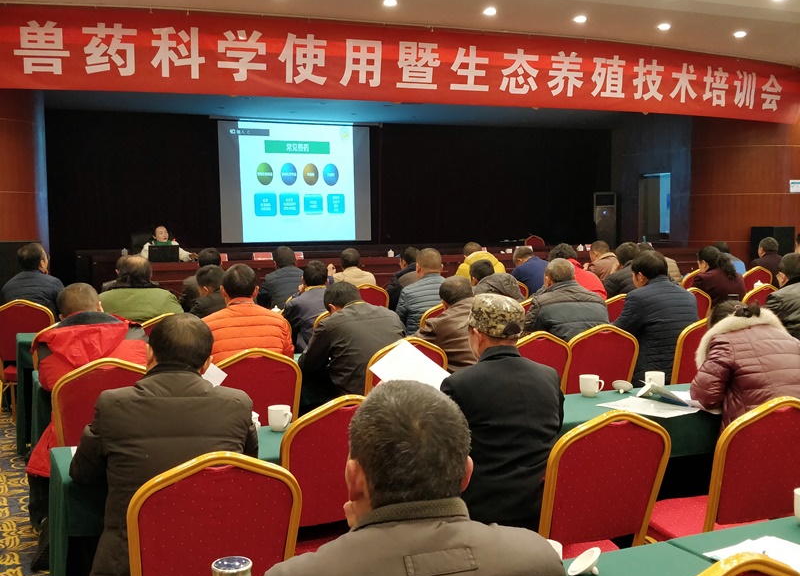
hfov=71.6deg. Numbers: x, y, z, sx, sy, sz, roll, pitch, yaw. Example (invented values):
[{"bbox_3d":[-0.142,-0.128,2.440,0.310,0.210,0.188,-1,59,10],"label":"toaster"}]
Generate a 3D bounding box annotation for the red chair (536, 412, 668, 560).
[{"bbox_3d":[0.613,0.819,2.055,0.450,0.940,0.570,-2,7,-13],"label":"red chair"}]

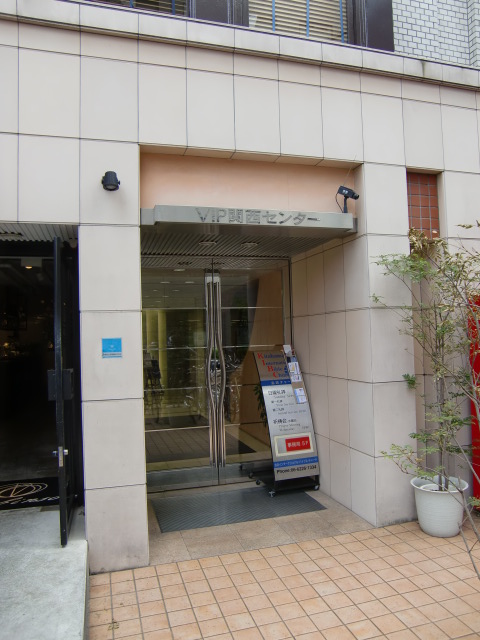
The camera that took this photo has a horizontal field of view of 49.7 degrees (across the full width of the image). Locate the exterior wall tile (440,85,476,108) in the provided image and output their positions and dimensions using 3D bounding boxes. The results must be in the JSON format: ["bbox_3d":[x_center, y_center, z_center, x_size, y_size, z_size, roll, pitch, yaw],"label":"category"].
[{"bbox_3d":[1.954,-1.985,4.649,0.385,0.167,0.030,-1,-2,-18],"label":"exterior wall tile"}]

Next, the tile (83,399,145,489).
[{"bbox_3d":[-0.861,0.845,3.562,0.411,0.595,0.050,-1,-2,-18],"label":"tile"}]

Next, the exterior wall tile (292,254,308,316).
[{"bbox_3d":[0.653,-0.344,5.478,0.050,0.598,0.369,-1,-2,-18],"label":"exterior wall tile"}]

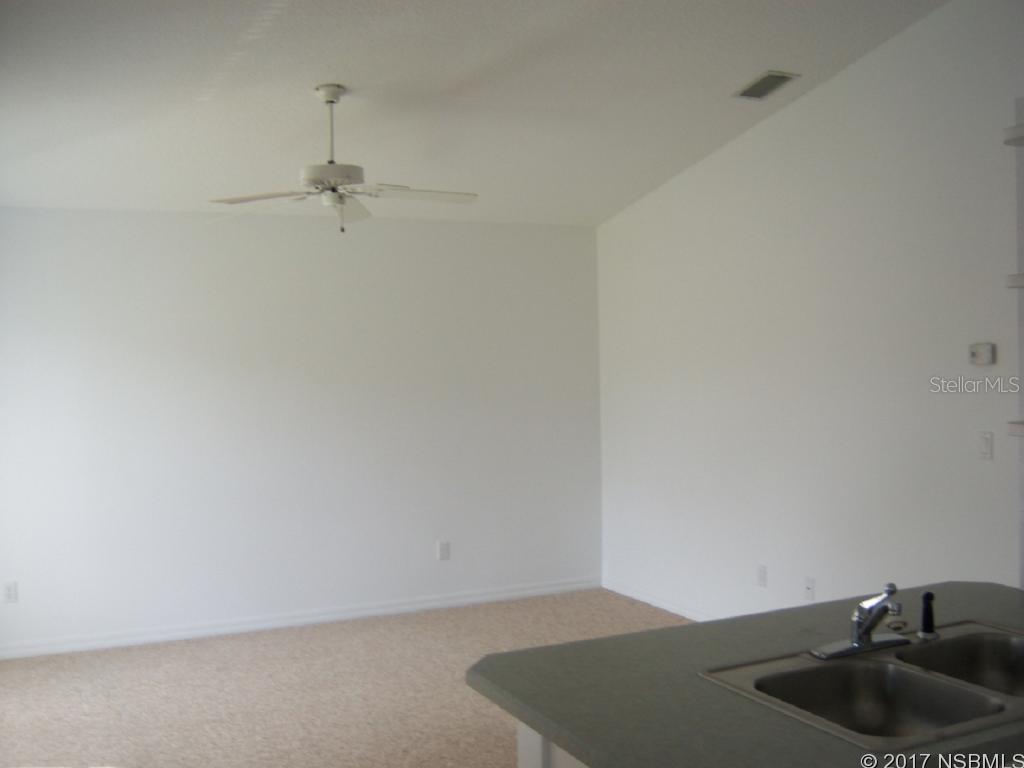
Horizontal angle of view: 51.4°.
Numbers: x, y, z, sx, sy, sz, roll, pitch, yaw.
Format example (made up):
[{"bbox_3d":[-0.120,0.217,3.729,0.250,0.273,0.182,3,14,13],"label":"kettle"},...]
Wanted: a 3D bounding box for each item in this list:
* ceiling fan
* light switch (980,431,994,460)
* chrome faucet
[{"bbox_3d":[-0.795,-0.999,4.730,1.270,0.650,1.270,-2,1,-24],"label":"ceiling fan"},{"bbox_3d":[1.908,0.248,4.287,0.010,0.116,0.071,-2,1,-24],"label":"light switch"},{"bbox_3d":[0.830,0.524,2.385,0.262,0.168,0.220,-2,1,-19],"label":"chrome faucet"}]

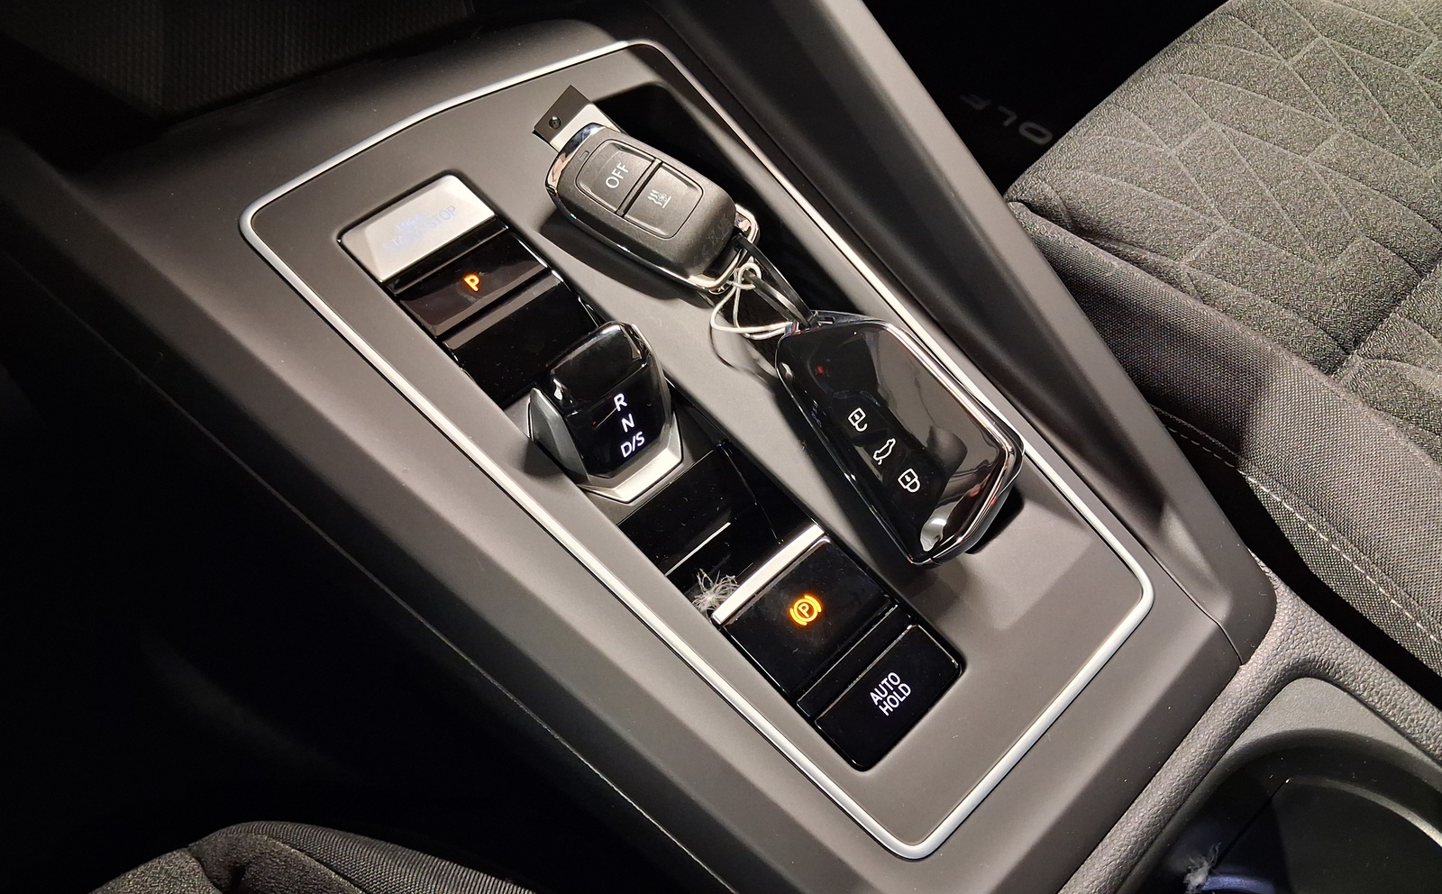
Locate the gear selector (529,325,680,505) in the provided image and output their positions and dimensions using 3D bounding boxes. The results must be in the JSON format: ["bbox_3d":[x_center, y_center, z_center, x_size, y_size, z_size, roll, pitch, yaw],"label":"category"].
[{"bbox_3d":[-0.029,-0.010,0.309,0.038,0.034,0.037,-38,71,-26],"label":"gear selector"}]

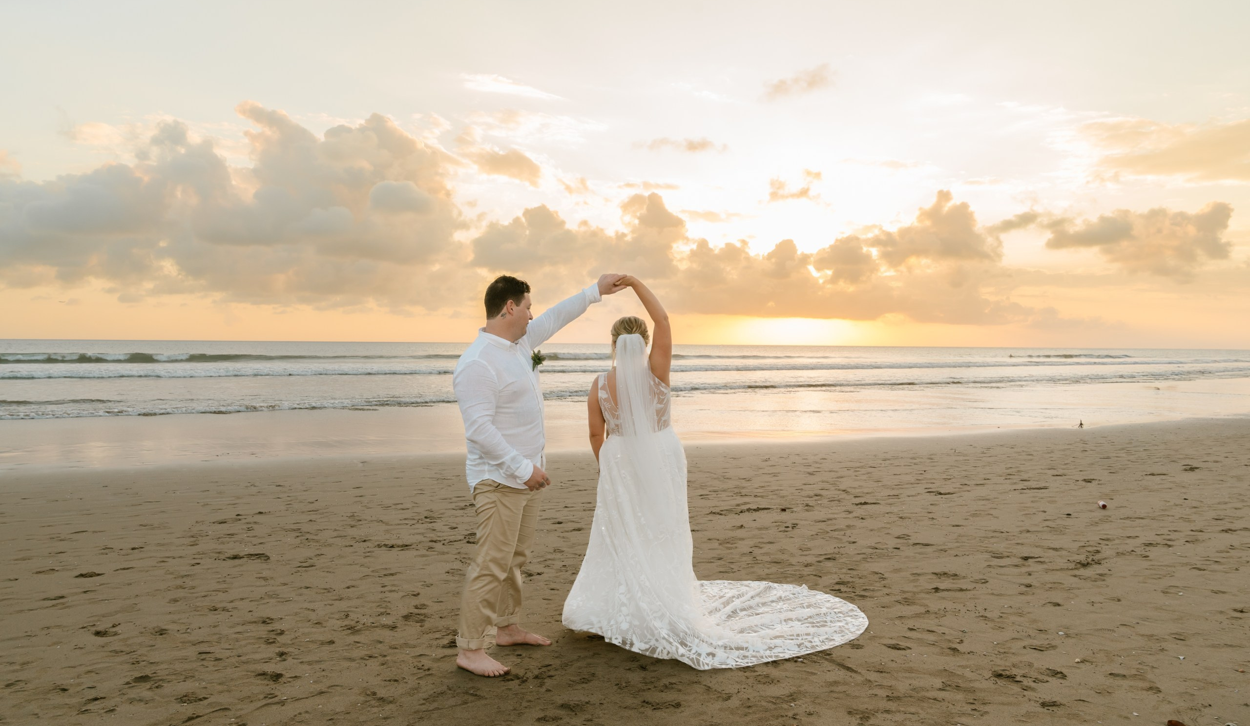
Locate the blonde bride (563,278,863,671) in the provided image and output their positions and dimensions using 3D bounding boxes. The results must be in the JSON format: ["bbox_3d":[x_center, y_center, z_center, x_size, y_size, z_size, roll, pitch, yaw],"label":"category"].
[{"bbox_3d":[0.480,0.472,4.540,1.600,1.810,1.200,0,1,-10],"label":"blonde bride"}]

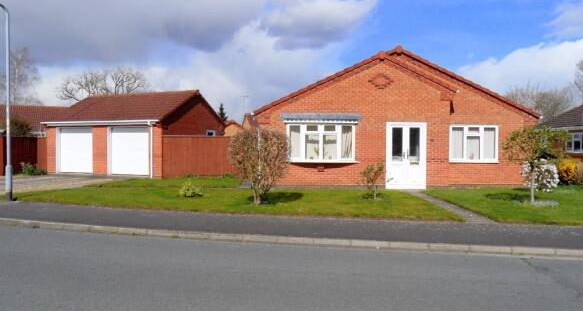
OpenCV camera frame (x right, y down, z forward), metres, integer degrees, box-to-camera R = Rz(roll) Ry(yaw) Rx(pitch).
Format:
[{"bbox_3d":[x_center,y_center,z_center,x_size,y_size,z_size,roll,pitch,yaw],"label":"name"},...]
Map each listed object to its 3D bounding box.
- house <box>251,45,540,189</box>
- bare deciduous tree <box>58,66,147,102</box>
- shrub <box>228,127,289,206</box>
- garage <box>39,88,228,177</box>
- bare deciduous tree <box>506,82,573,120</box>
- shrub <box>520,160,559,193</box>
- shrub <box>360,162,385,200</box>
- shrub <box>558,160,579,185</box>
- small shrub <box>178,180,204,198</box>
[{"bbox_3d":[3.780,-1.450,18.500,10.150,4.930,10.500,0,1,0],"label":"house"},{"bbox_3d":[-19.644,-4.493,42.000,9.200,9.700,8.400,0,1,0],"label":"bare deciduous tree"},{"bbox_3d":[-0.813,0.286,9.950,1.470,1.860,1.350,0,1,0],"label":"shrub"},{"bbox_3d":[-7.840,-1.133,20.940,7.150,4.030,5.300,1,1,22],"label":"garage"},{"bbox_3d":[26.070,-3.640,43.000,7.200,8.500,6.800,0,1,0],"label":"bare deciduous tree"},{"bbox_3d":[8.040,0.625,13.100,1.100,1.080,1.000,0,1,0],"label":"shrub"},{"bbox_3d":[2.225,0.674,11.100,0.660,1.050,0.600,0,1,0],"label":"shrub"},{"bbox_3d":[10.733,0.617,15.800,0.900,1.000,0.850,0,1,0],"label":"shrub"},{"bbox_3d":[-2.846,0.905,11.500,0.730,0.500,0.650,0,1,0],"label":"small shrub"}]

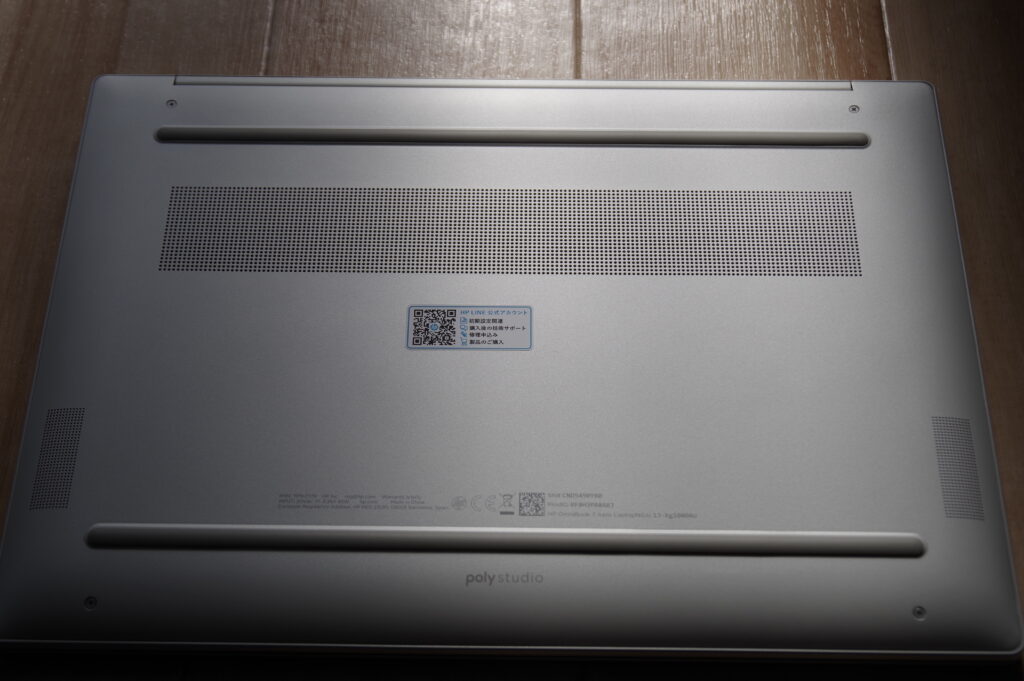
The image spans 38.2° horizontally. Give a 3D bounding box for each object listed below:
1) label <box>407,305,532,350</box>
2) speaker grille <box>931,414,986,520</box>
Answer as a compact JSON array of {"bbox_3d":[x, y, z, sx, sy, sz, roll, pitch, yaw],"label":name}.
[{"bbox_3d":[-0.013,-0.004,0.465,0.039,0.001,0.016,1,58,1],"label":"label"},{"bbox_3d":[0.132,0.038,0.439,0.012,0.002,0.034,4,58,-5],"label":"speaker grille"}]

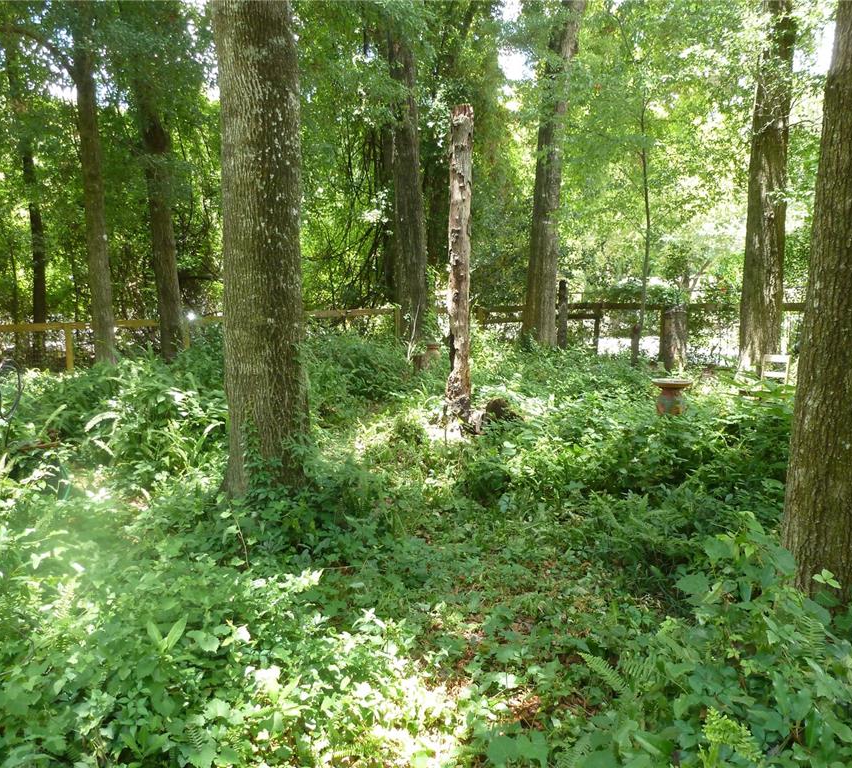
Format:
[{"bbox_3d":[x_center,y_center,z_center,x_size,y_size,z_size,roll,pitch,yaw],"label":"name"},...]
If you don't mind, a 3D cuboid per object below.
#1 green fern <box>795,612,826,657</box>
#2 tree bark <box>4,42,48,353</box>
[{"bbox_3d":[1.528,1.004,2.822,0.130,0.186,0.120,0,8,0],"label":"green fern"},{"bbox_3d":[-7.198,-3.235,12.870,0.270,5.650,0.250,0,8,0],"label":"tree bark"}]

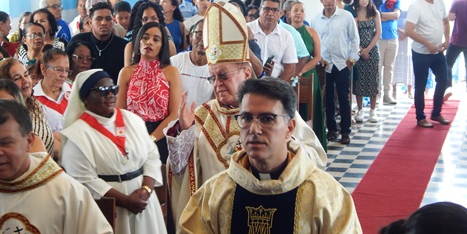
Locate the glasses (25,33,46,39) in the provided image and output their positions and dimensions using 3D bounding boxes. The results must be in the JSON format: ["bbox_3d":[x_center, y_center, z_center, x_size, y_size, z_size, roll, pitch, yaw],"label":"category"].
[{"bbox_3d":[-1.566,-0.645,8.000,0.140,0.040,0.140,-9,13,-38],"label":"glasses"}]

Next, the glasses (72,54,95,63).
[{"bbox_3d":[-1.046,-0.411,7.100,0.140,0.045,0.140,9,4,-30],"label":"glasses"}]

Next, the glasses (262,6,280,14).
[{"bbox_3d":[0.319,-0.895,8.500,0.142,0.045,0.142,2,10,1],"label":"glasses"}]

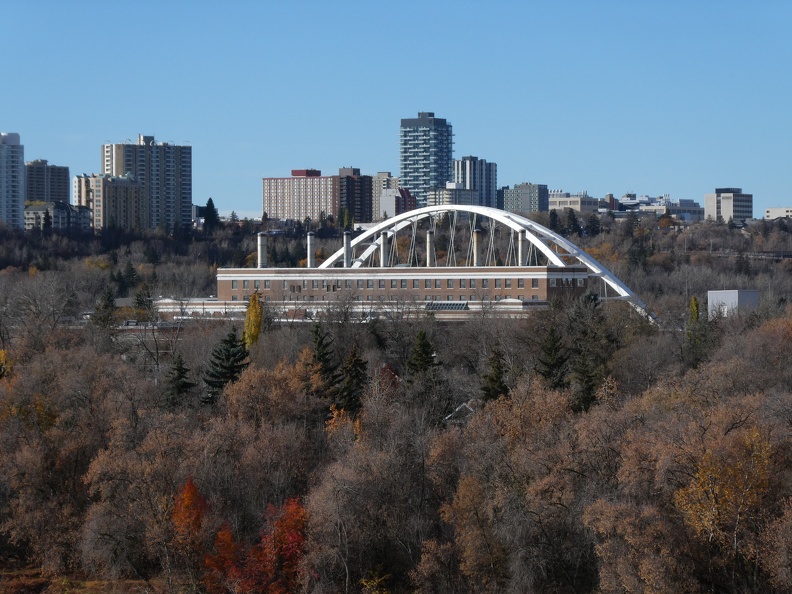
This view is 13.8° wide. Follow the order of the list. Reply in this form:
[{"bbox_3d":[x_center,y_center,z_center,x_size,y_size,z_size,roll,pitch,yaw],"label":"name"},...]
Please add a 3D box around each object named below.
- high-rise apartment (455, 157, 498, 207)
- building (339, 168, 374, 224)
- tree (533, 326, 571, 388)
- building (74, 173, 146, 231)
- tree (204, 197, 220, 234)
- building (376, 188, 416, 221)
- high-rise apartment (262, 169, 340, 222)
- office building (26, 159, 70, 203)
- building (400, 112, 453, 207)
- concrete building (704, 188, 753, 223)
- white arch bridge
[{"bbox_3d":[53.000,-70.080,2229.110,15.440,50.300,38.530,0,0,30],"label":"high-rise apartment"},{"bbox_3d":[-30.010,-70.500,2310.000,16.500,40.000,26.500,0,0,31],"label":"building"},{"bbox_3d":[28.700,11.830,600.000,6.800,13.800,6.800,0,1,0],"label":"tree"},{"bbox_3d":[-167.540,-55.750,1920.000,22.000,35.000,38.000,0,1,35],"label":"building"},{"bbox_3d":[-100.950,-44.560,1800.000,8.200,20.910,8.200,0,0,0],"label":"tree"},{"bbox_3d":[1.050,-62.370,2280.000,14.000,26.000,25.000,0,1,35],"label":"building"},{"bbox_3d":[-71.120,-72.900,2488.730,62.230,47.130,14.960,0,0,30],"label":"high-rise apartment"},{"bbox_3d":[-278.530,-83.040,2600.000,22.000,53.000,45.000,0,1,35],"label":"office building"},{"bbox_3d":[22.610,-94.870,2425.000,28.000,83.500,24.000,0,0,34],"label":"building"},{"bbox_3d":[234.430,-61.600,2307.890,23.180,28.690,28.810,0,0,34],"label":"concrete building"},{"bbox_3d":[26.410,-14.610,1440.000,208.000,54.000,36.000,0,0,44],"label":"white arch bridge"}]

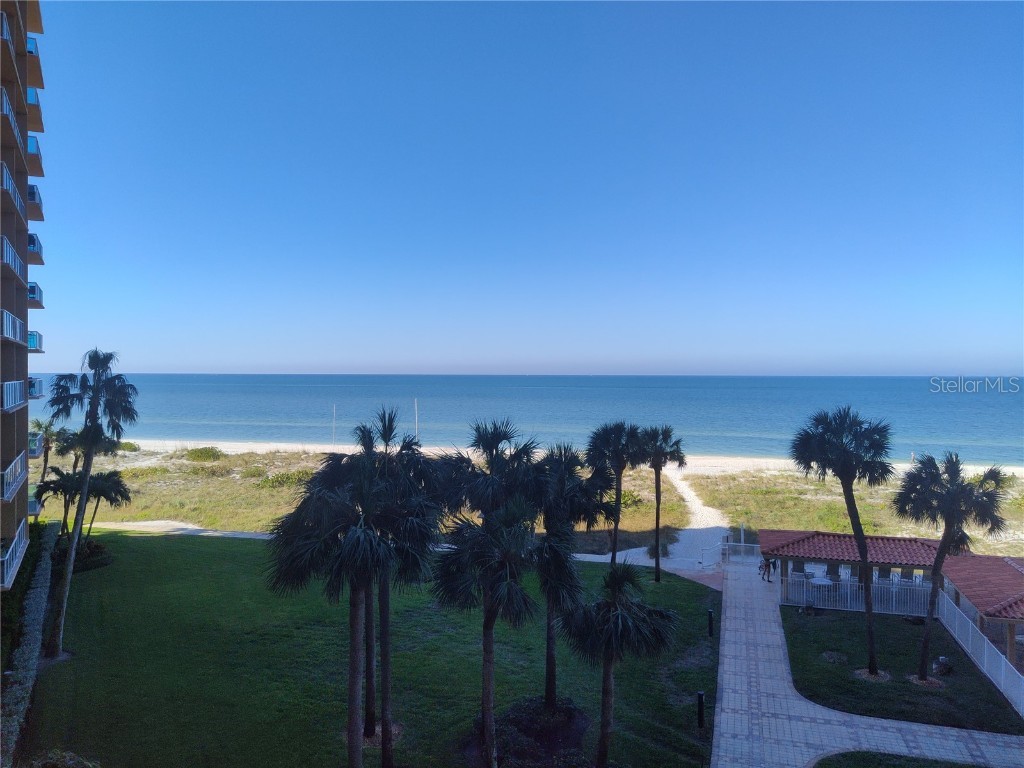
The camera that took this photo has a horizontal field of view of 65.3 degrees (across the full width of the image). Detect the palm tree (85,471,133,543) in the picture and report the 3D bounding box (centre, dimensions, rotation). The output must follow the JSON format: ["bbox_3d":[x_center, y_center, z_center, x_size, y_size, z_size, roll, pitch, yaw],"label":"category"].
[{"bbox_3d":[-24.490,7.487,47.986,3.370,4.570,3.370,0,1,0],"label":"palm tree"}]

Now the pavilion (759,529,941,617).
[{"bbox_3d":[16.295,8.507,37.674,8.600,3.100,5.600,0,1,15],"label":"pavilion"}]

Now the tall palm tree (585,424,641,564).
[{"bbox_3d":[5.540,6.012,43.006,3.020,7.870,3.020,0,1,0],"label":"tall palm tree"}]

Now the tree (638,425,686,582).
[{"bbox_3d":[7.626,6.020,40.343,2.430,7.940,2.430,0,1,0],"label":"tree"}]

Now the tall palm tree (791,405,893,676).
[{"bbox_3d":[11.595,5.445,28.001,3.580,9.450,3.580,0,1,0],"label":"tall palm tree"}]

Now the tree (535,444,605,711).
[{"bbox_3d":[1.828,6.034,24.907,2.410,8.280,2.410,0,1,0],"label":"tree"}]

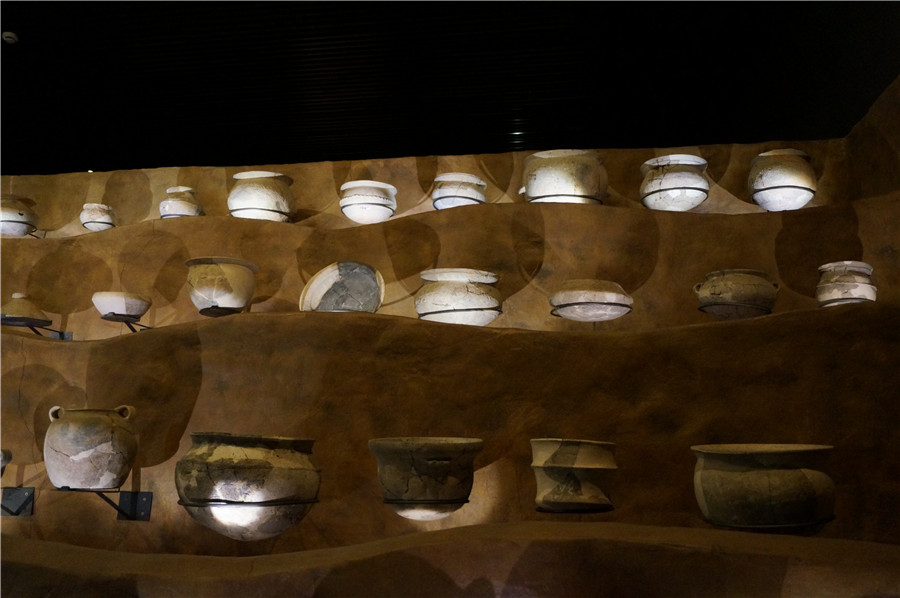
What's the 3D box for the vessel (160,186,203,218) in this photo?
[{"bbox_3d":[-1.282,-0.425,4.055,0.187,0.184,0.187,-1,-11,7],"label":"vessel"}]

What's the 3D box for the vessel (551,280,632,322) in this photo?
[{"bbox_3d":[0.497,0.011,2.991,0.288,0.124,0.288,-1,-11,7],"label":"vessel"}]

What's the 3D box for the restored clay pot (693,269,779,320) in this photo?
[{"bbox_3d":[0.990,-0.001,2.933,0.282,0.164,0.253,-5,-12,25],"label":"restored clay pot"}]

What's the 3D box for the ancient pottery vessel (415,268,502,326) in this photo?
[{"bbox_3d":[0.031,0.016,3.047,0.312,0.197,0.312,0,-11,0],"label":"ancient pottery vessel"}]

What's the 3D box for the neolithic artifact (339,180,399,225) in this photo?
[{"bbox_3d":[-0.345,-0.393,3.598,0.244,0.149,0.244,1,-10,-3],"label":"neolithic artifact"}]

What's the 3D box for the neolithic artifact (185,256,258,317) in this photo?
[{"bbox_3d":[-0.812,-0.036,3.013,0.252,0.177,0.252,2,-10,-9],"label":"neolithic artifact"}]

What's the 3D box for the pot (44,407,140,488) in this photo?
[{"bbox_3d":[-0.988,0.408,2.339,0.244,0.225,0.244,3,-10,-14],"label":"pot"}]

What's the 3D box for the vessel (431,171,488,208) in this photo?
[{"bbox_3d":[0.044,-0.460,3.900,0.248,0.170,0.248,-1,-11,7],"label":"vessel"}]

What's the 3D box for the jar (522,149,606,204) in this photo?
[{"bbox_3d":[0.473,-0.452,3.484,0.341,0.254,0.341,-1,-10,5],"label":"jar"}]

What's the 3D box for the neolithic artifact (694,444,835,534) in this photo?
[{"bbox_3d":[0.777,0.477,2.105,0.330,0.208,0.330,-1,-11,7],"label":"neolithic artifact"}]

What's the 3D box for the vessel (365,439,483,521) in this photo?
[{"bbox_3d":[-0.064,0.466,2.209,0.298,0.210,0.298,0,-10,0],"label":"vessel"}]

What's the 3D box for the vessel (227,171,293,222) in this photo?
[{"bbox_3d":[-0.817,-0.407,3.664,0.278,0.218,0.278,1,-10,-7],"label":"vessel"}]

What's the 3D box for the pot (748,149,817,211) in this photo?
[{"bbox_3d":[1.316,-0.455,3.365,0.251,0.220,0.251,-2,-10,13],"label":"pot"}]

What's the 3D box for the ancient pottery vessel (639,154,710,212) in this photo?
[{"bbox_3d":[1.002,-0.489,3.788,0.302,0.224,0.302,-1,-11,7],"label":"ancient pottery vessel"}]

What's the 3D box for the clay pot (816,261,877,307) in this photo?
[{"bbox_3d":[1.271,-0.026,2.722,0.178,0.156,0.178,-3,-10,15],"label":"clay pot"}]

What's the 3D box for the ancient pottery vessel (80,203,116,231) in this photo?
[{"bbox_3d":[-1.701,-0.380,4.098,0.152,0.128,0.152,0,-11,0],"label":"ancient pottery vessel"}]

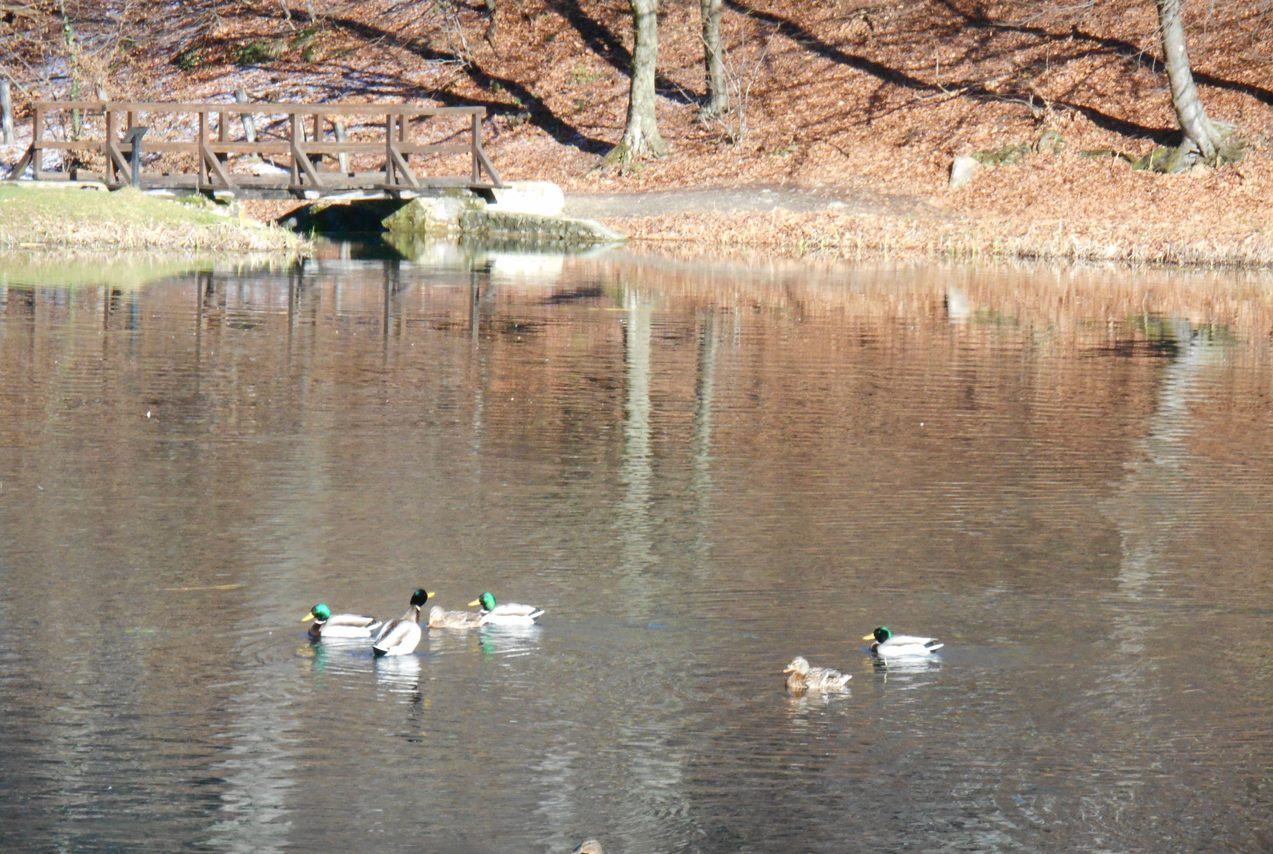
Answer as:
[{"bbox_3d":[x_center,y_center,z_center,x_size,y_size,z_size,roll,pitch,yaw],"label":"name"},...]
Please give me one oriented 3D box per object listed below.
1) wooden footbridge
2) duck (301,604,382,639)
[{"bbox_3d":[-5.171,-3.836,92.891,6.500,1.280,2.740,-2,5,-38],"label":"wooden footbridge"},{"bbox_3d":[-1.658,1.089,37.675,0.440,0.180,0.180,0,4,-17],"label":"duck"}]

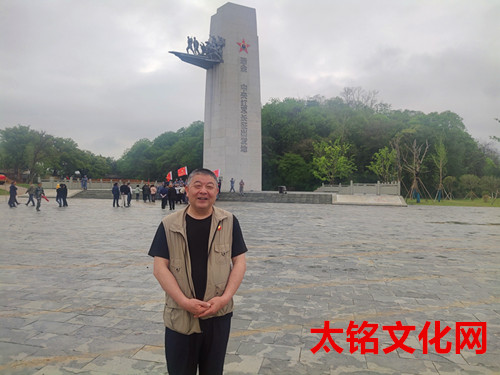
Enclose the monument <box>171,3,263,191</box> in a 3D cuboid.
[{"bbox_3d":[-5.200,-12.330,50.400,12.500,25.800,6.300,0,0,-32],"label":"monument"}]

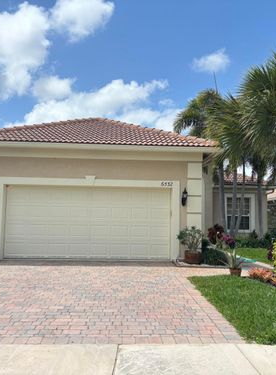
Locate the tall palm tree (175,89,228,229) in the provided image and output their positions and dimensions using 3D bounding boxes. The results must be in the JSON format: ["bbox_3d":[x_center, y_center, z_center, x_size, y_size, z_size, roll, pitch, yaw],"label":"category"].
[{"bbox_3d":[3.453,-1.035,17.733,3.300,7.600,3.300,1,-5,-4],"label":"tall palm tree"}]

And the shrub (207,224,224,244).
[{"bbox_3d":[3.021,1.939,14.323,0.780,1.000,0.750,1,-5,-4],"label":"shrub"}]

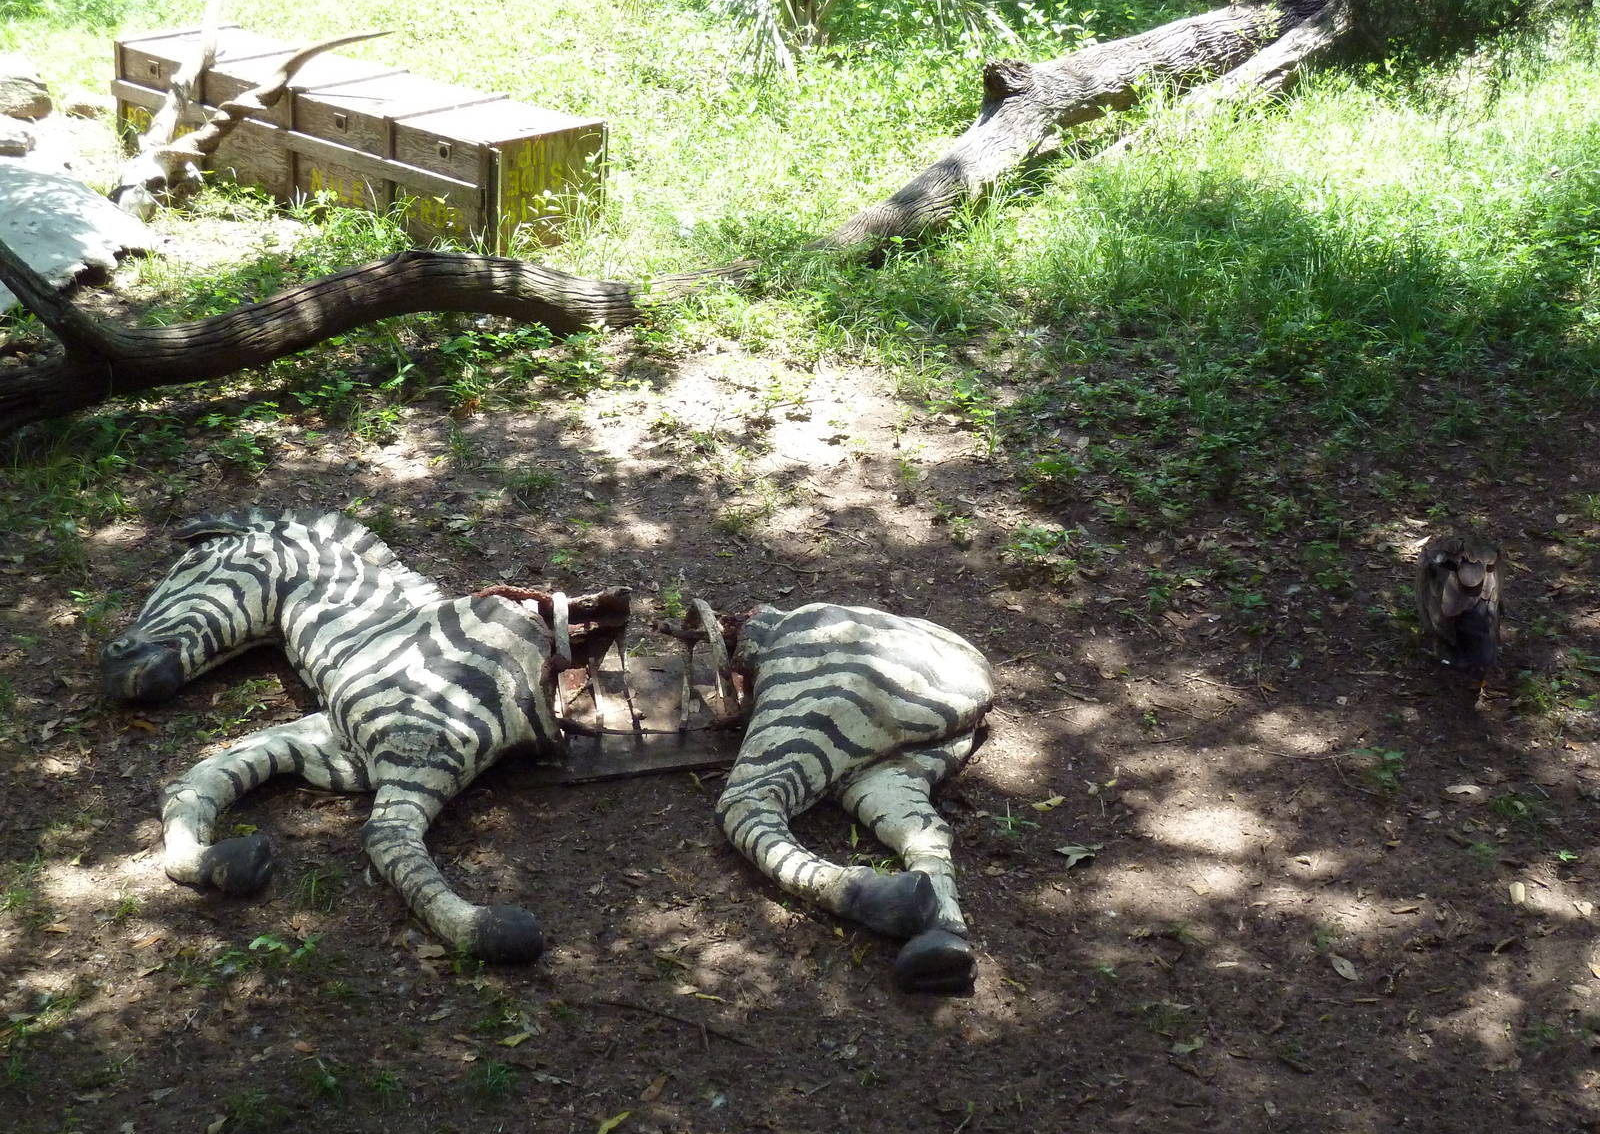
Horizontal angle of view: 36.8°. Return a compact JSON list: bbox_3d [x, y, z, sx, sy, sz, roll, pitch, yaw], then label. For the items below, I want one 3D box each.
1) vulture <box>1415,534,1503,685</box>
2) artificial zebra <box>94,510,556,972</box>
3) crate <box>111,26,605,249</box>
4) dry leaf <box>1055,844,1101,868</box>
[{"bbox_3d":[1.613,0.078,5.810,0.230,0.400,0.430,1,23,-2],"label":"vulture"},{"bbox_3d":[-0.973,0.241,5.252,1.200,0.410,1.660,0,24,-4],"label":"artificial zebra"},{"bbox_3d":[-1.832,-1.776,9.844,2.335,0.440,0.631,21,29,36],"label":"crate"},{"bbox_3d":[0.582,0.597,5.021,0.090,0.025,0.058,2,23,0],"label":"dry leaf"}]

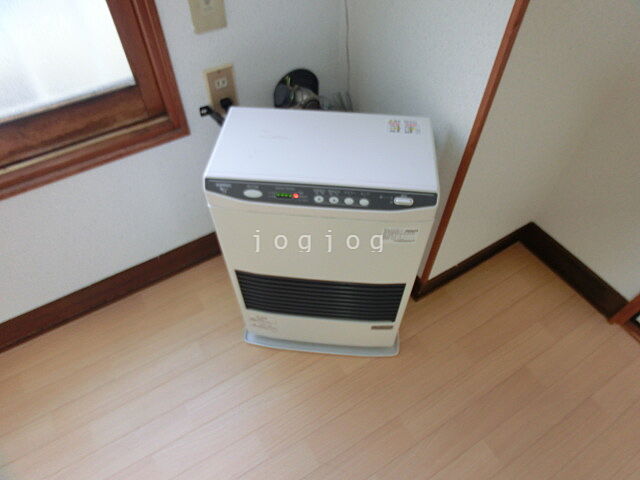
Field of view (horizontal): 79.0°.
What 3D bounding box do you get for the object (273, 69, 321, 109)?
[{"bbox_3d":[-0.051,-0.386,1.067,0.145,0.145,0.036,-25,55,-19],"label":"object"}]

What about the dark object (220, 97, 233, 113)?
[{"bbox_3d":[-0.229,-0.335,0.956,0.028,0.030,0.030,-25,55,-19],"label":"dark object"}]

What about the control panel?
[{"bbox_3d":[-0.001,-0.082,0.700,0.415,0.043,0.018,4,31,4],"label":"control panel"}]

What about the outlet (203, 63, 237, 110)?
[{"bbox_3d":[-0.233,-0.360,0.949,0.070,0.120,0.010,-25,55,-19],"label":"outlet"}]

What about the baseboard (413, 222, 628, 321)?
[{"bbox_3d":[0.597,0.181,1.174,0.484,0.092,0.366,-25,55,-19],"label":"baseboard"}]

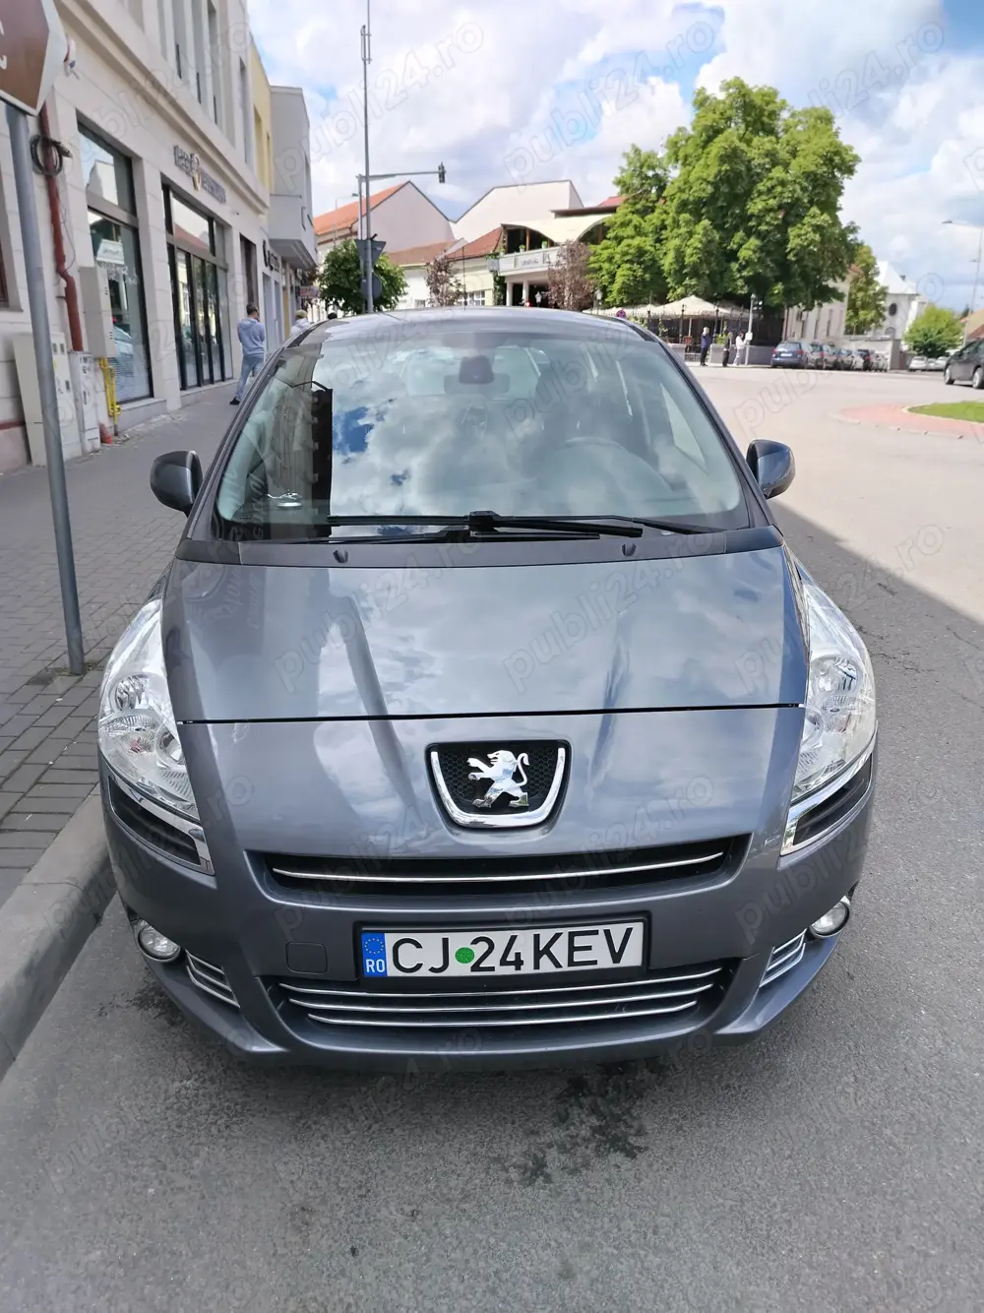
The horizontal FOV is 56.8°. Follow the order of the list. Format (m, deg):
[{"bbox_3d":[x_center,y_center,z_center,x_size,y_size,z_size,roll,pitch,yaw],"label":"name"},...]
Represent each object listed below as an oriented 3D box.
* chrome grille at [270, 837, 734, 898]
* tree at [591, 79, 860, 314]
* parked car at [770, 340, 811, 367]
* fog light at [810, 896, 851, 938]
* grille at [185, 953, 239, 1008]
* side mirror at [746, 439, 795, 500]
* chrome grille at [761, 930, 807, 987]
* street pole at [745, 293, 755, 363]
[{"bbox_3d":[0.026,0.402,1.717,0.912,0.072,0.095,-2,19,-3],"label":"chrome grille"},{"bbox_3d":[12.132,-23.016,48.731,14.438,13.755,12.994,6,20,12],"label":"tree"},{"bbox_3d":[16.147,-16.270,48.612,1.780,1.470,4.350,10,22,21],"label":"parked car"},{"bbox_3d":[0.736,0.558,1.972,0.095,0.085,0.060,-7,20,-16],"label":"fog light"},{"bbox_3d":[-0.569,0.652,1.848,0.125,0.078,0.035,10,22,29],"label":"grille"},{"bbox_3d":[0.877,-0.612,2.970,0.190,0.185,0.130,-2,20,-2],"label":"side mirror"},{"bbox_3d":[0.588,0.602,1.836,0.140,0.080,0.050,-13,24,-29],"label":"chrome grille"},{"bbox_3d":[11.864,-15.106,41.865,0.220,3.204,0.220,0,19,0],"label":"street pole"}]

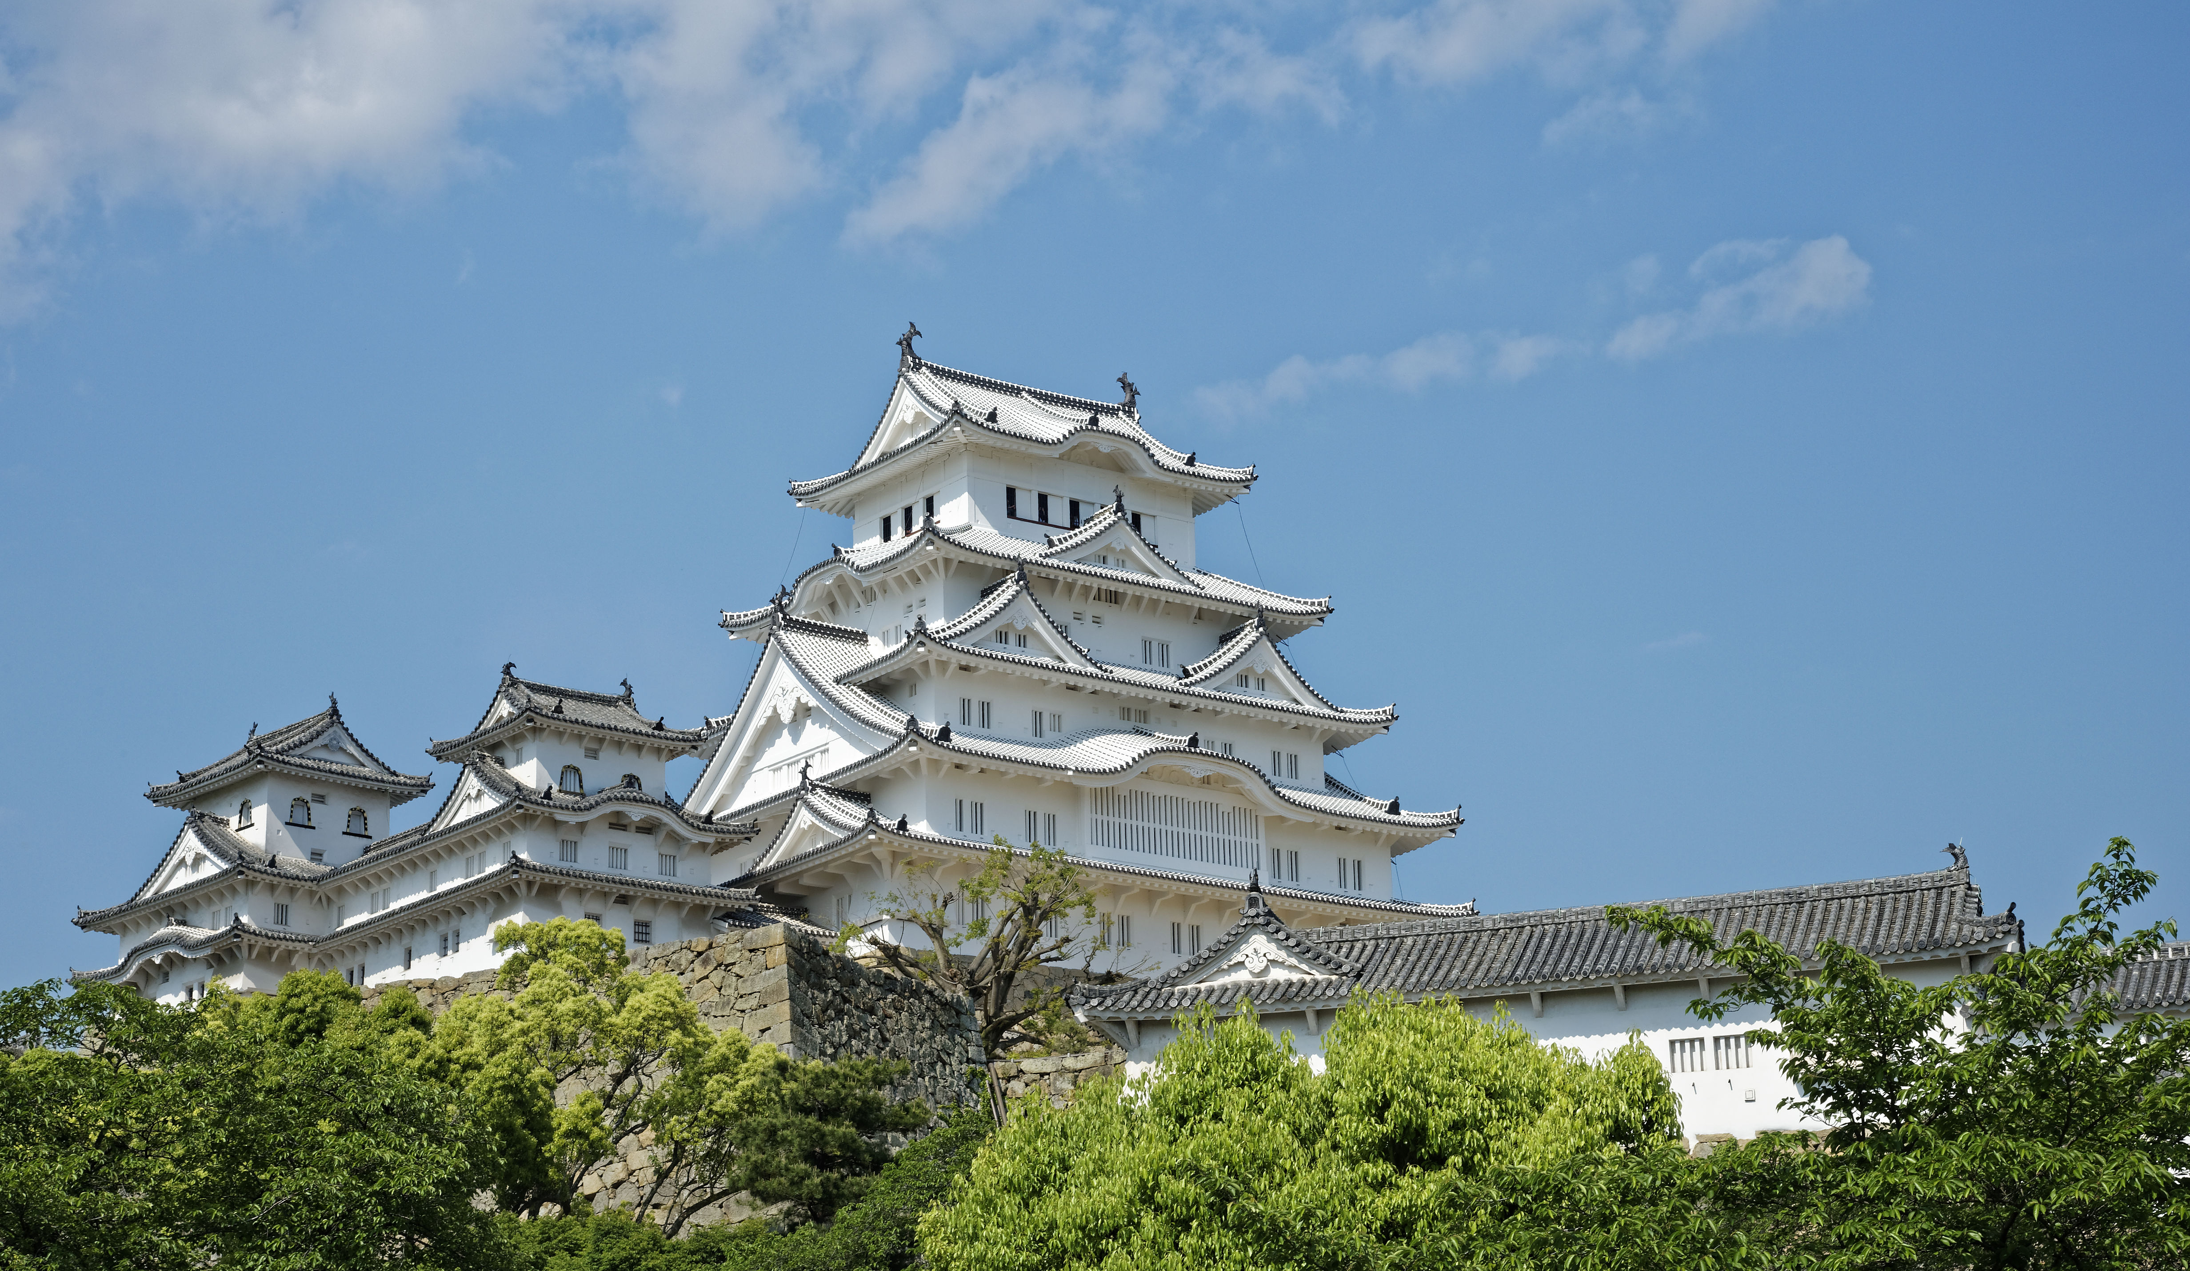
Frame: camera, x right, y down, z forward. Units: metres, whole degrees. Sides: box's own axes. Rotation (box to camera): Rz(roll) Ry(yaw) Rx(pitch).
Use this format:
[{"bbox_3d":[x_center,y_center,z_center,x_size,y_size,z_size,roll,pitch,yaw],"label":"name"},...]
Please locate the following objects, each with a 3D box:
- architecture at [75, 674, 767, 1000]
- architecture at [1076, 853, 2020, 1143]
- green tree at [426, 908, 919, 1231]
[{"bbox_3d":[-32.900,9.790,194.950,16.500,17.500,41.000,10,-18,-34],"label":"architecture"},{"bbox_3d":[10.100,8.510,88.490,20.200,6.300,6.800,-5,-15,20],"label":"architecture"},{"bbox_3d":[-14.800,15.630,141.590,17.500,11.300,11.000,1,-15,-6],"label":"green tree"}]

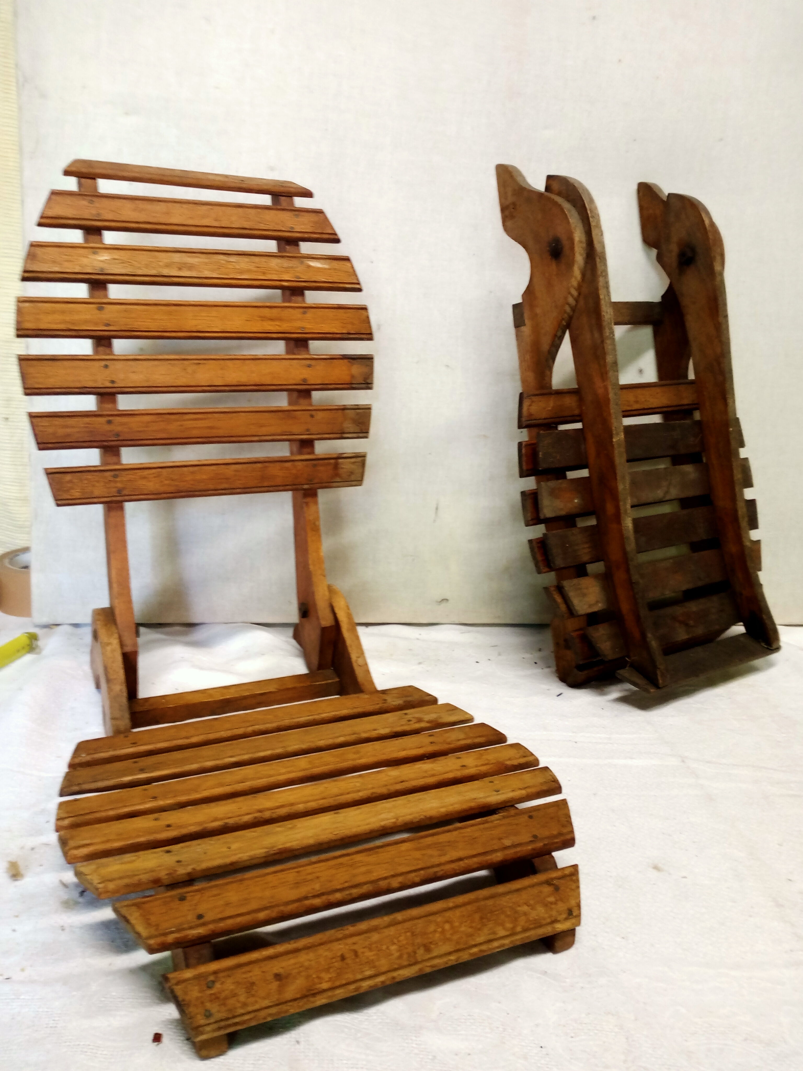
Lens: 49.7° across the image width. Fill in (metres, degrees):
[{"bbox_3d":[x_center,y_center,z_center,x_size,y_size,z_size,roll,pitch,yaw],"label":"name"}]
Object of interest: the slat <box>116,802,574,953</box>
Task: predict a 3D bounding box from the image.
[{"bbox_3d":[-0.016,0.192,0.500,0.283,0.007,0.034,-5,26,-23],"label":"slat"}]

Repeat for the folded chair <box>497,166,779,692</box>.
[{"bbox_3d":[0.212,-0.106,0.748,0.267,0.446,0.114,-8,2,-32],"label":"folded chair"}]

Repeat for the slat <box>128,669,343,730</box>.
[{"bbox_3d":[-0.153,0.154,0.817,0.215,0.017,0.025,-5,17,-23],"label":"slat"}]

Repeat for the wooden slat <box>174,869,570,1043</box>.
[{"bbox_3d":[-0.001,0.223,0.470,0.242,0.007,0.034,-5,57,-23],"label":"wooden slat"}]

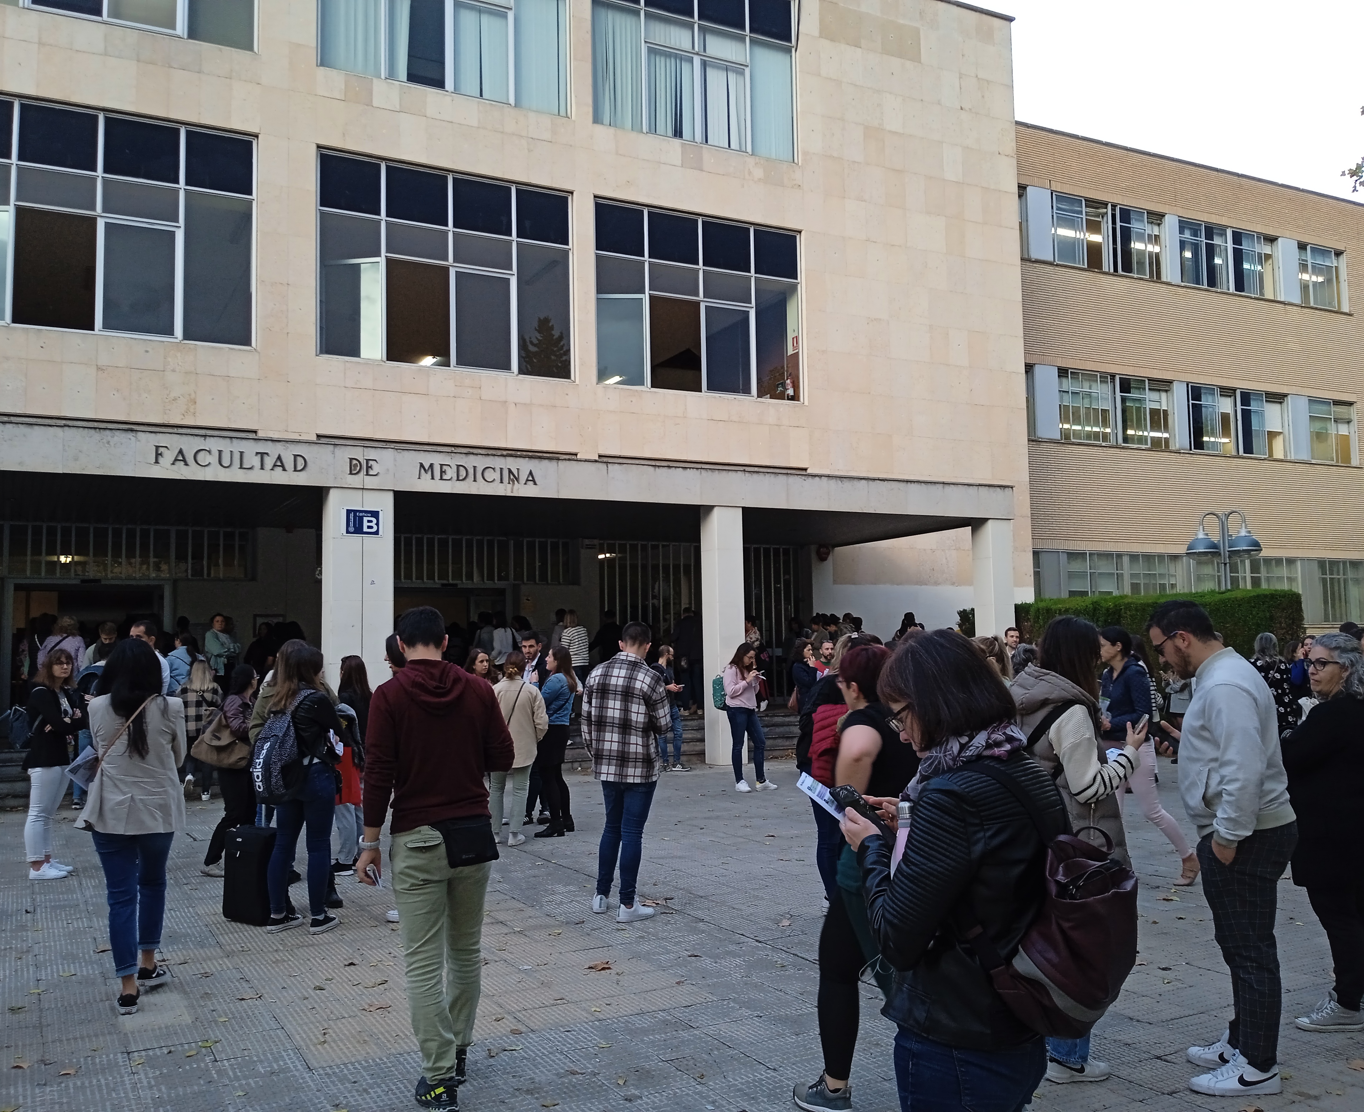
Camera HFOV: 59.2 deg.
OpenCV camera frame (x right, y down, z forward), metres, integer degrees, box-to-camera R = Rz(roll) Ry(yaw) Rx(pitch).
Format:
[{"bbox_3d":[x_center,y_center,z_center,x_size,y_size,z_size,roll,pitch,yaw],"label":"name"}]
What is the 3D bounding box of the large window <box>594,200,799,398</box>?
[{"bbox_3d":[0.395,-4.888,23.483,4.522,3.528,0.200,1,-5,-26],"label":"large window"}]

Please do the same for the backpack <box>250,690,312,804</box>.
[{"bbox_3d":[-2.326,1.133,6.960,0.330,0.540,0.220,-5,-14,40],"label":"backpack"}]

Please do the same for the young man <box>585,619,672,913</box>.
[{"bbox_3d":[-0.345,1.266,7.280,0.530,1.740,0.380,-1,-5,5],"label":"young man"}]

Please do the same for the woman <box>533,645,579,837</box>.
[{"bbox_3d":[-1.131,1.642,10.794,0.370,1.664,0.430,-2,-4,9],"label":"woman"}]

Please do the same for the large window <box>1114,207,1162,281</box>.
[{"bbox_3d":[12.213,-8.374,32.075,1.693,1.825,0.150,1,-5,-27],"label":"large window"}]

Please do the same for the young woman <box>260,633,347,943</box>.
[{"bbox_3d":[-2.240,1.344,7.125,0.460,1.687,0.370,-5,-6,40],"label":"young woman"}]

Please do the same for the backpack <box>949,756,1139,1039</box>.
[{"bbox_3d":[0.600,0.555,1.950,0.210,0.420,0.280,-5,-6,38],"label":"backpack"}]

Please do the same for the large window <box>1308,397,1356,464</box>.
[{"bbox_3d":[20.309,-3.860,37.435,2.256,1.976,0.150,1,-5,-26],"label":"large window"}]

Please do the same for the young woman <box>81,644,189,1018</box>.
[{"bbox_3d":[-2.614,1.232,5.715,0.480,1.694,0.360,0,-5,-13],"label":"young woman"}]

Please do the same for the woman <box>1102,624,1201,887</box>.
[{"bbox_3d":[3.032,1.305,7.988,0.700,1.670,0.460,-1,-5,-2],"label":"woman"}]

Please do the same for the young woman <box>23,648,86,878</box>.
[{"bbox_3d":[-4.708,1.537,9.002,0.360,1.687,0.460,-3,-5,22],"label":"young woman"}]

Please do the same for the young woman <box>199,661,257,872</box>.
[{"bbox_3d":[-3.334,1.567,8.895,0.520,1.520,0.450,1,-5,-25],"label":"young woman"}]

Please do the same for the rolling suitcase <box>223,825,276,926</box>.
[{"bbox_3d":[-2.592,1.930,7.302,0.360,0.560,0.220,-4,-5,30],"label":"rolling suitcase"}]

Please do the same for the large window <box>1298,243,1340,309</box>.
[{"bbox_3d":[20.042,-8.756,37.767,1.951,1.986,0.150,1,-5,-26],"label":"large window"}]

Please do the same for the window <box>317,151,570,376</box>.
[{"bbox_3d":[-4.103,-5.049,21.267,4.553,3.518,0.200,1,-5,-26],"label":"window"}]

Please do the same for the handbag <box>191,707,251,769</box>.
[{"bbox_3d":[-3.333,1.321,8.683,0.440,0.420,0.170,-2,-5,18],"label":"handbag"}]

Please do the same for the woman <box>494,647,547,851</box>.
[{"bbox_3d":[-1.419,1.656,10.456,0.460,1.641,0.310,-2,-5,14],"label":"woman"}]

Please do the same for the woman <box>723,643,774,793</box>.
[{"bbox_3d":[0.771,1.846,13.881,0.420,1.664,0.450,-3,-5,24],"label":"woman"}]

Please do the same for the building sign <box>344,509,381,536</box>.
[{"bbox_3d":[-4.002,-0.416,15.042,0.502,0.345,0.030,1,-5,-26],"label":"building sign"}]

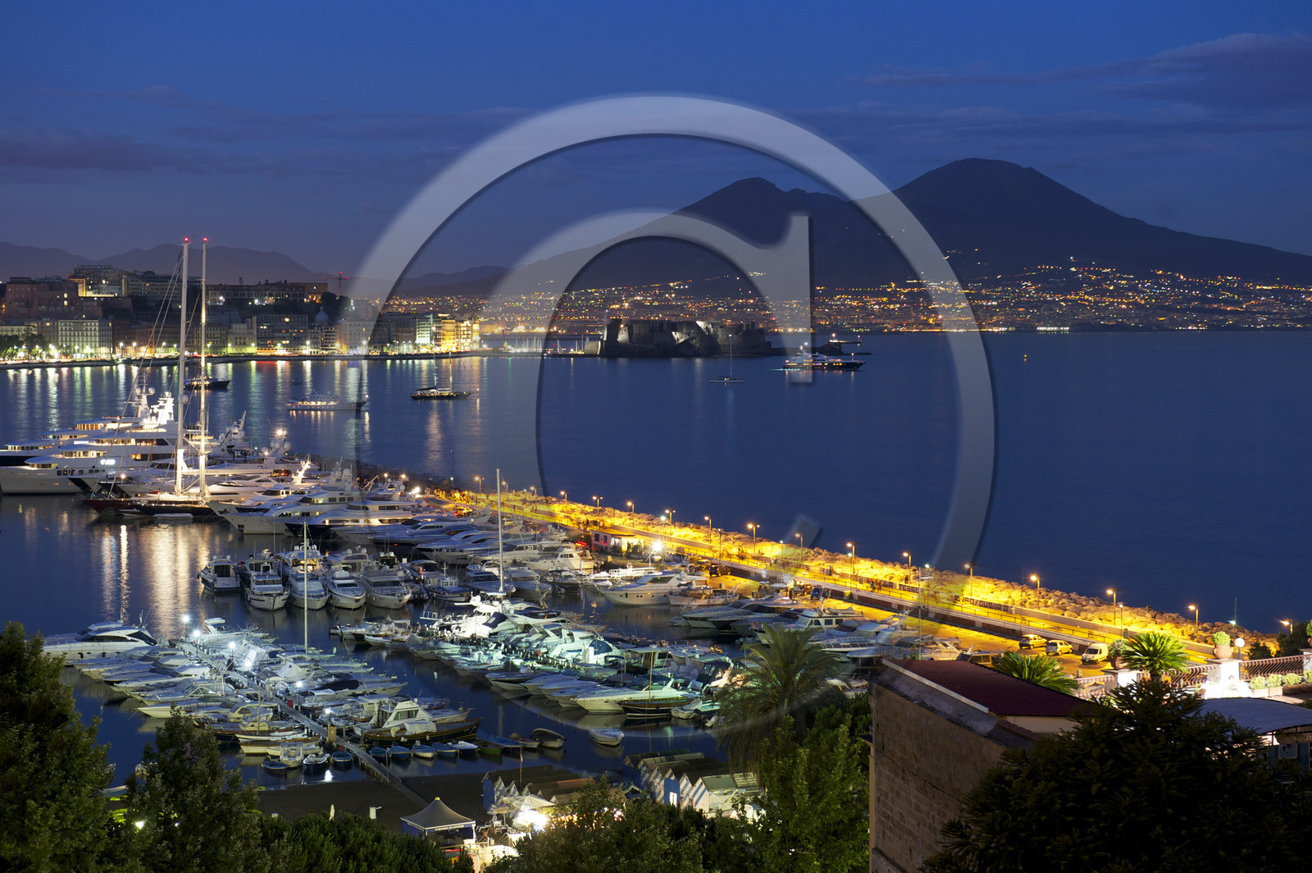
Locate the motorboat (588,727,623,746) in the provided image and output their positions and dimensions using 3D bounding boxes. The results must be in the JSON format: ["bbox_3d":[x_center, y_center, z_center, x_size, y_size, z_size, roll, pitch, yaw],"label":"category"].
[{"bbox_3d":[-4.950,29.580,222.610,2.000,1.100,5.000,-1,3,-20],"label":"motorboat"}]

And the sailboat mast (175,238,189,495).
[{"bbox_3d":[-97.495,-14.461,465.000,0.850,53.000,0.700,1,0,-20],"label":"sailboat mast"}]

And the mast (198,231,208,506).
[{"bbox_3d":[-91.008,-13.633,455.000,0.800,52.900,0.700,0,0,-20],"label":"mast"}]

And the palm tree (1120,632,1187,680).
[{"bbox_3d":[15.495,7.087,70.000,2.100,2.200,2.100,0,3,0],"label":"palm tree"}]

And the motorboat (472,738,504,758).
[{"bbox_3d":[-15.268,28.604,207.409,1.700,1.000,4.800,-2,3,-33],"label":"motorboat"}]

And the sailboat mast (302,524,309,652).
[{"bbox_3d":[-40.305,17.351,260.000,0.220,15.110,0.220,-1,0,15],"label":"sailboat mast"}]

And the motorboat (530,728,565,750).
[{"bbox_3d":[-10.103,28.341,211.114,1.900,1.150,4.800,-2,3,-33],"label":"motorboat"}]

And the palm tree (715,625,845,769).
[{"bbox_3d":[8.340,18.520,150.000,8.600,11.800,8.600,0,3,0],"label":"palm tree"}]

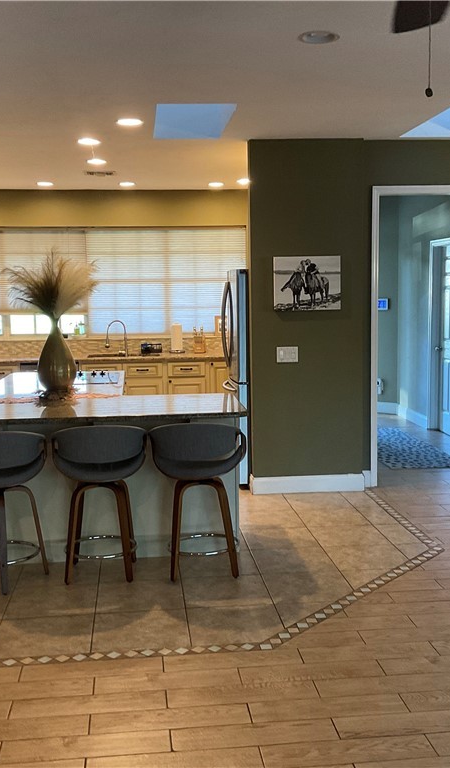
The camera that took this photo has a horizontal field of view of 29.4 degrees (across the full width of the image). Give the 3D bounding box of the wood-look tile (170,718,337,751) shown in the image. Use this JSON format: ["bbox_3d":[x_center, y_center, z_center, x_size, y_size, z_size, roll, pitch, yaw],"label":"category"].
[{"bbox_3d":[0.107,1.289,3.147,0.606,0.011,0.153,-2,7,-6],"label":"wood-look tile"}]

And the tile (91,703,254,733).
[{"bbox_3d":[-0.205,1.275,3.254,0.607,0.010,0.153,-2,6,-6],"label":"tile"}]

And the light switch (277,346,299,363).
[{"bbox_3d":[0.490,-0.227,6.690,0.164,0.120,0.012,-2,6,-6],"label":"light switch"}]

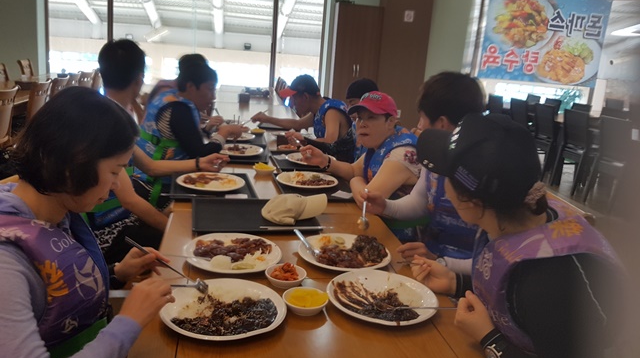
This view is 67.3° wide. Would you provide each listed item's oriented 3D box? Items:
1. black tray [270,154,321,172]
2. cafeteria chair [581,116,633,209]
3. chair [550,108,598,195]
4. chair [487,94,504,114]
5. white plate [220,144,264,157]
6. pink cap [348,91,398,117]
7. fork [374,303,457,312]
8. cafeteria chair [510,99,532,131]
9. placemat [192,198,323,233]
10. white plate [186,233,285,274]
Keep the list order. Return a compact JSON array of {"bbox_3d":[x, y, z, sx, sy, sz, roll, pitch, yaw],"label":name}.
[{"bbox_3d":[-0.061,-0.077,2.468,0.325,0.020,0.390,2,15,-13],"label":"black tray"},{"bbox_3d":[3.228,-0.159,5.062,0.520,0.930,0.420,2,15,-11],"label":"cafeteria chair"},{"bbox_3d":[3.126,-0.312,5.610,0.520,0.930,0.420,2,15,-11],"label":"chair"},{"bbox_3d":[2.816,-0.775,7.268,0.520,0.930,0.420,2,15,-11],"label":"chair"},{"bbox_3d":[-0.442,-0.153,2.630,0.270,0.025,0.270,2,15,-11],"label":"white plate"},{"bbox_3d":[0.244,-0.334,2.170,0.250,0.125,0.172,-6,18,-38],"label":"pink cap"},{"bbox_3d":[0.217,0.283,1.050,0.200,0.022,0.026,-2,14,3],"label":"fork"},{"bbox_3d":[2.921,-0.618,6.705,0.520,0.930,0.420,2,15,-11],"label":"cafeteria chair"},{"bbox_3d":[-0.223,0.124,1.631,0.410,0.020,0.325,1,15,-16],"label":"placemat"},{"bbox_3d":[-0.230,0.206,1.293,0.265,0.028,0.265,2,15,-12],"label":"white plate"}]

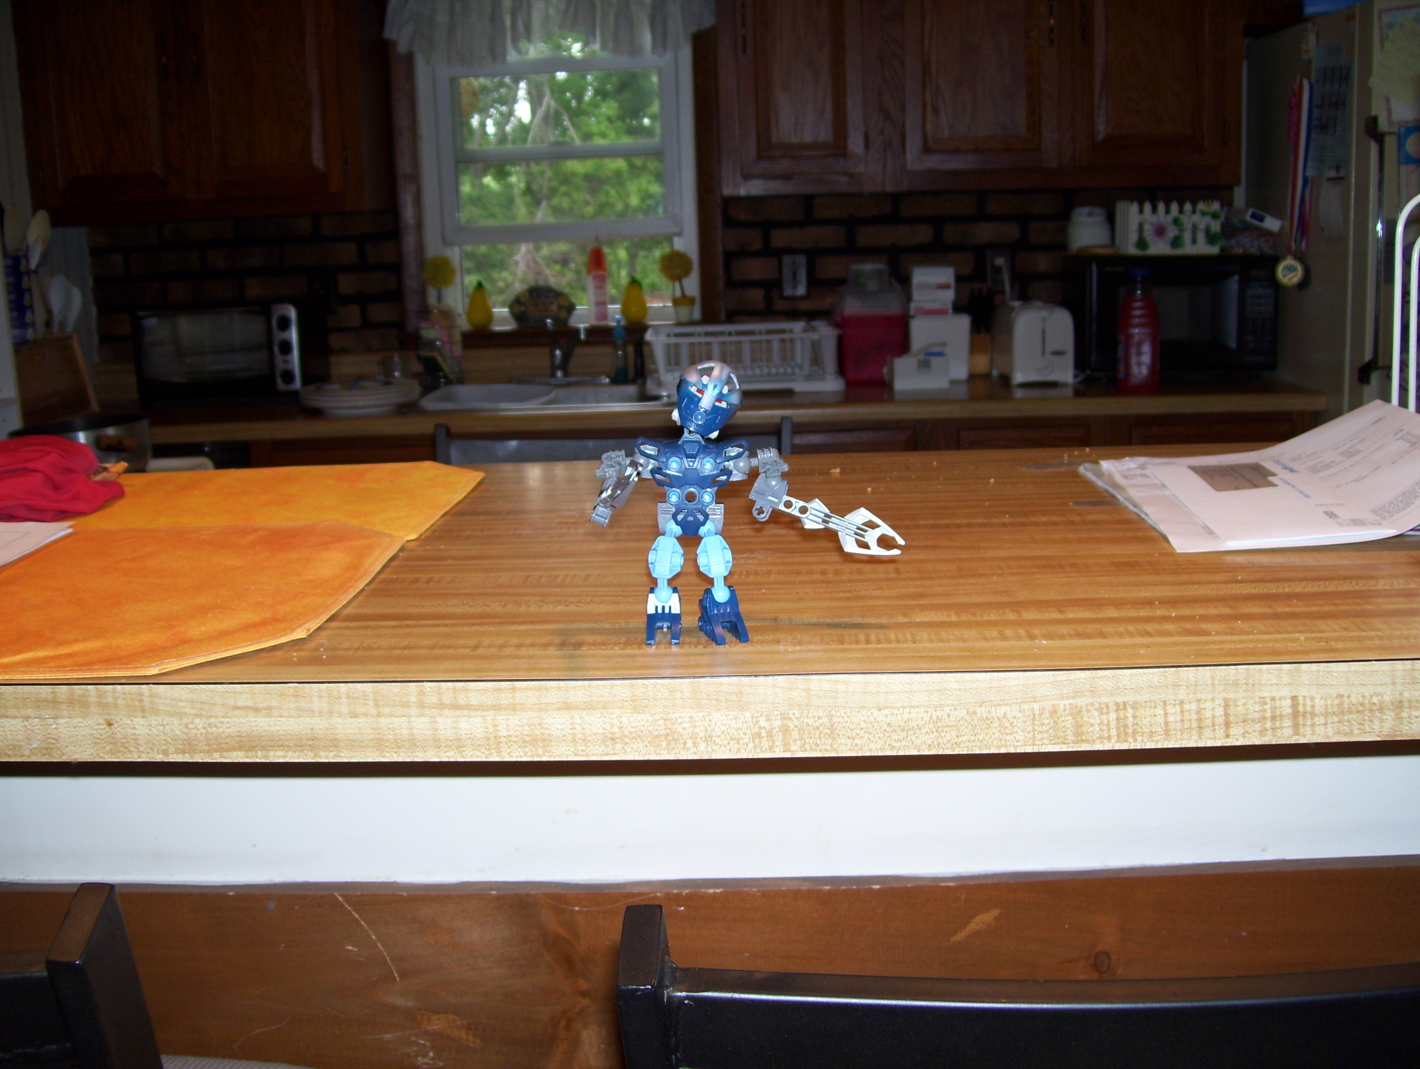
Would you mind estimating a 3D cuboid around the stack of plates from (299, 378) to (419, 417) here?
[{"bbox_3d":[-0.823,-0.320,3.481,0.280,0.060,0.280,-1,12,3],"label":"stack of plates"}]

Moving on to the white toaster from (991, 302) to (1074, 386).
[{"bbox_3d":[0.787,-0.476,3.627,0.153,0.186,0.255,-2,12,-2],"label":"white toaster"}]

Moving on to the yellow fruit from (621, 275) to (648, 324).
[{"bbox_3d":[-0.197,-0.613,3.888,0.070,0.123,0.070,-2,12,1],"label":"yellow fruit"}]

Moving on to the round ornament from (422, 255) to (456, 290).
[{"bbox_3d":[-0.716,-0.692,3.911,0.087,0.087,0.087,-2,12,0],"label":"round ornament"}]

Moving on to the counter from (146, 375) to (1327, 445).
[{"bbox_3d":[-0.063,-0.317,3.510,2.778,0.042,0.635,-1,12,3],"label":"counter"}]

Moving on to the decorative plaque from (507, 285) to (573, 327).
[{"bbox_3d":[-0.438,-0.596,3.870,0.165,0.102,0.030,-1,13,3],"label":"decorative plaque"}]

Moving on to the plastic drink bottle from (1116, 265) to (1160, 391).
[{"bbox_3d":[0.967,-0.464,3.345,0.099,0.283,0.099,-2,12,1],"label":"plastic drink bottle"}]

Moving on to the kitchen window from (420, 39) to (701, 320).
[{"bbox_3d":[-0.402,-0.963,3.848,0.745,0.870,0.100,-2,12,1],"label":"kitchen window"}]

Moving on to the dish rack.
[{"bbox_3d":[0.087,-0.441,3.675,0.470,0.150,0.360,-2,12,1],"label":"dish rack"}]

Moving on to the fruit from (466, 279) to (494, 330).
[{"bbox_3d":[-0.591,-0.589,3.784,0.070,0.132,0.070,-1,12,3],"label":"fruit"}]

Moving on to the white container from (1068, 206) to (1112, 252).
[{"bbox_3d":[0.908,-0.729,3.534,0.107,0.108,0.107,-1,13,4],"label":"white container"}]

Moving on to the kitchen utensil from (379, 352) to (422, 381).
[{"bbox_3d":[-0.751,-0.395,3.605,0.098,0.098,0.098,-1,12,3],"label":"kitchen utensil"}]

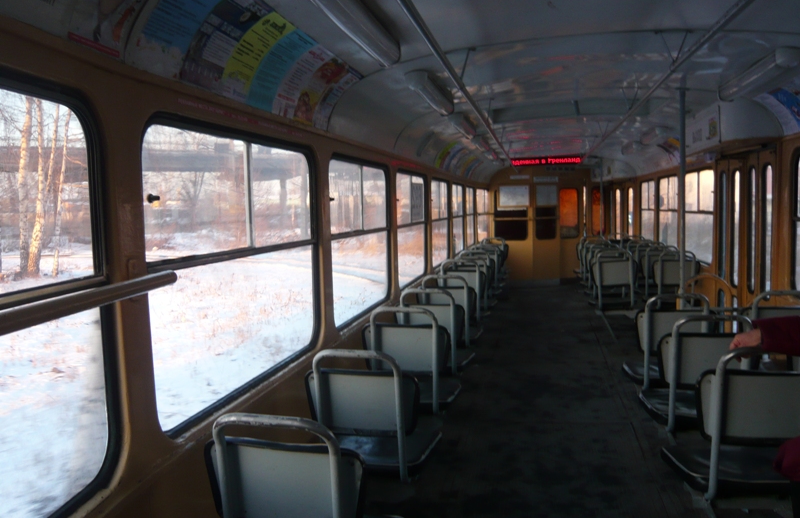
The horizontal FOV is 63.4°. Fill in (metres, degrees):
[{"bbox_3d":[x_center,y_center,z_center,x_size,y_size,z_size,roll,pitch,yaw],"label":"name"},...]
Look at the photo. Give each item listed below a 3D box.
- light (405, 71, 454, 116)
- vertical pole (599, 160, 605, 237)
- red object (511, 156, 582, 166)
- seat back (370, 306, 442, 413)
[{"bbox_3d":[0.175,-0.858,3.377,0.110,0.100,0.960,-1,5,12],"label":"light"},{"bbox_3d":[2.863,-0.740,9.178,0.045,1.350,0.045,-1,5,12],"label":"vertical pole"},{"bbox_3d":[2.257,-1.505,9.959,1.080,0.130,0.080,-1,5,12],"label":"red object"},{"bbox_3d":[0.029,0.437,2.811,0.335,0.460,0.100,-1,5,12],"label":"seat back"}]

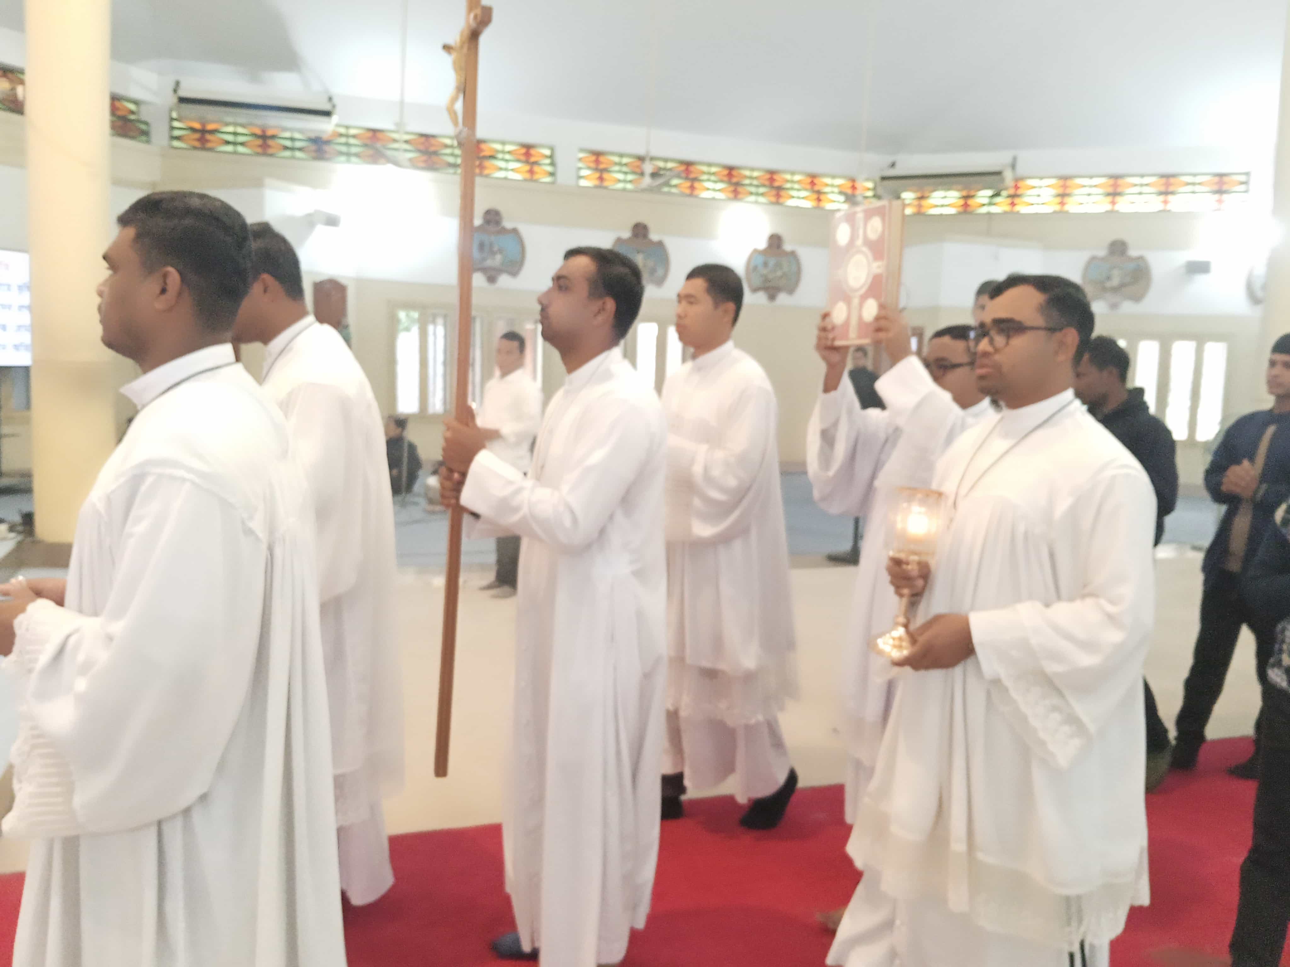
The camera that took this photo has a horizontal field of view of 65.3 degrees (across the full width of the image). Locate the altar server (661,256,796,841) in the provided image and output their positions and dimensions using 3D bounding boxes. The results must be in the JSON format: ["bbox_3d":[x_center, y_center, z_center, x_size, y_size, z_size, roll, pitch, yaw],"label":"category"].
[{"bbox_3d":[0.210,0.185,3.060,0.480,1.690,0.540,0,5,-23],"label":"altar server"}]

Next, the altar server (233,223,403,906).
[{"bbox_3d":[-0.840,0.216,2.420,0.530,1.680,0.570,1,4,-13],"label":"altar server"}]

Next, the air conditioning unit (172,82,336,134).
[{"bbox_3d":[-4.417,-4.278,11.527,1.660,0.250,0.680,0,5,-16],"label":"air conditioning unit"}]

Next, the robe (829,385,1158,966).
[{"bbox_3d":[0.681,0.442,1.950,0.540,1.270,0.580,-1,5,-27],"label":"robe"}]

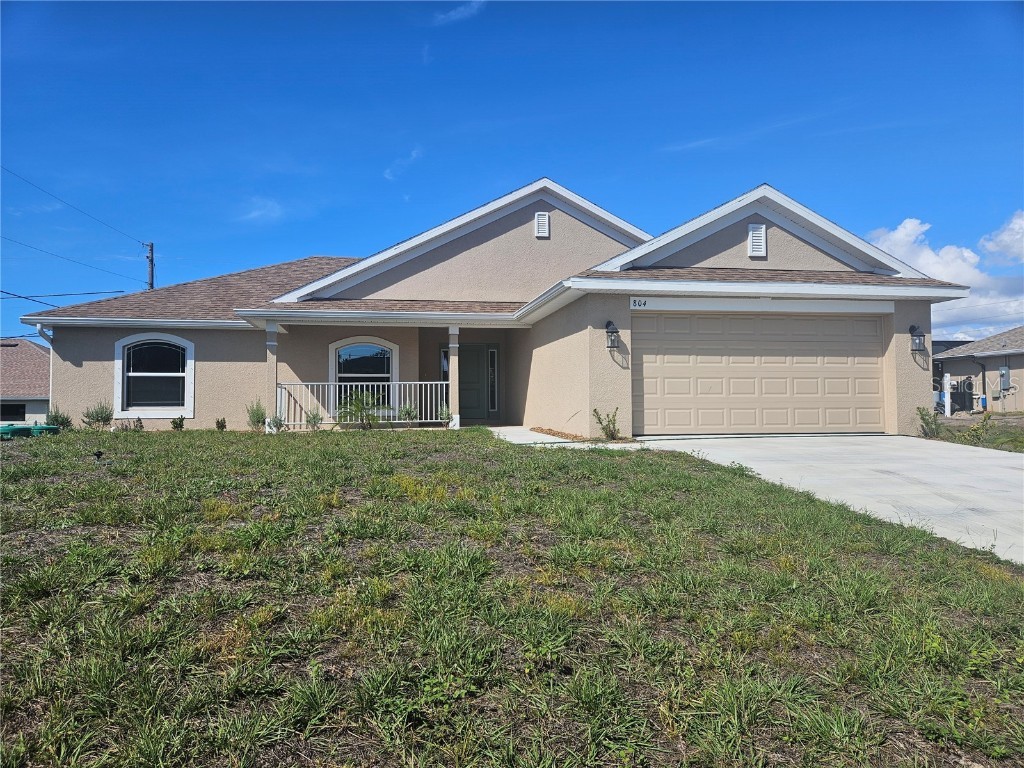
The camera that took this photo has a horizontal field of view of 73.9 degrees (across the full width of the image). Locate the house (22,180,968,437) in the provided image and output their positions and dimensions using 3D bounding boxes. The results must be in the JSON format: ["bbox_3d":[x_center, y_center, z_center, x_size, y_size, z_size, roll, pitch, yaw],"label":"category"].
[{"bbox_3d":[-2.303,-1.664,18.559,17.880,5.620,16.950,0,-2,-10],"label":"house"}]

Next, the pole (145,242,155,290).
[{"bbox_3d":[-17.456,-2.373,32.876,0.320,8.983,0.300,0,-2,-10],"label":"pole"}]

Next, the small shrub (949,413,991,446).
[{"bbox_3d":[7.547,0.749,11.200,0.600,0.530,0.520,0,-2,-10],"label":"small shrub"}]

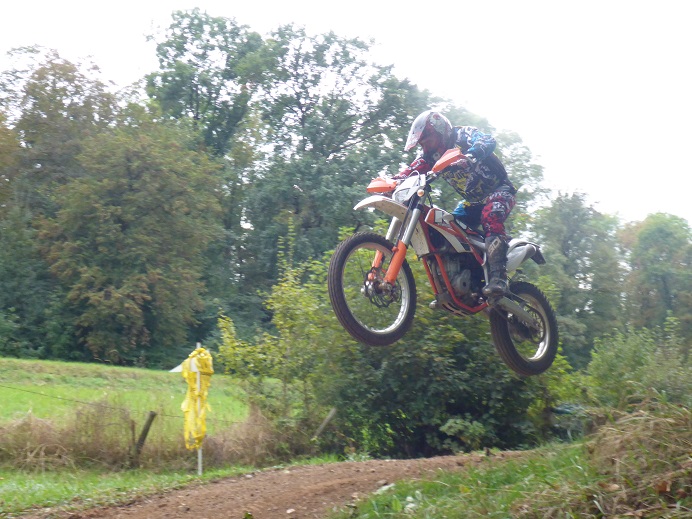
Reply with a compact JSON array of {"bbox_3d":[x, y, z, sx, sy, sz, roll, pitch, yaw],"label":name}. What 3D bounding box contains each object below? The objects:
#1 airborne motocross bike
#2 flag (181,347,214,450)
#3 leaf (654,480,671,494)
[{"bbox_3d":[0.726,0.054,5.421,2.102,1.245,0.830,16,-22,-37],"label":"airborne motocross bike"},{"bbox_3d":[-1.812,1.702,10.000,0.390,1.250,0.280,0,-6,-10],"label":"flag"},{"bbox_3d":[1.159,0.835,3.000,0.055,0.045,0.045,-3,-6,20],"label":"leaf"}]

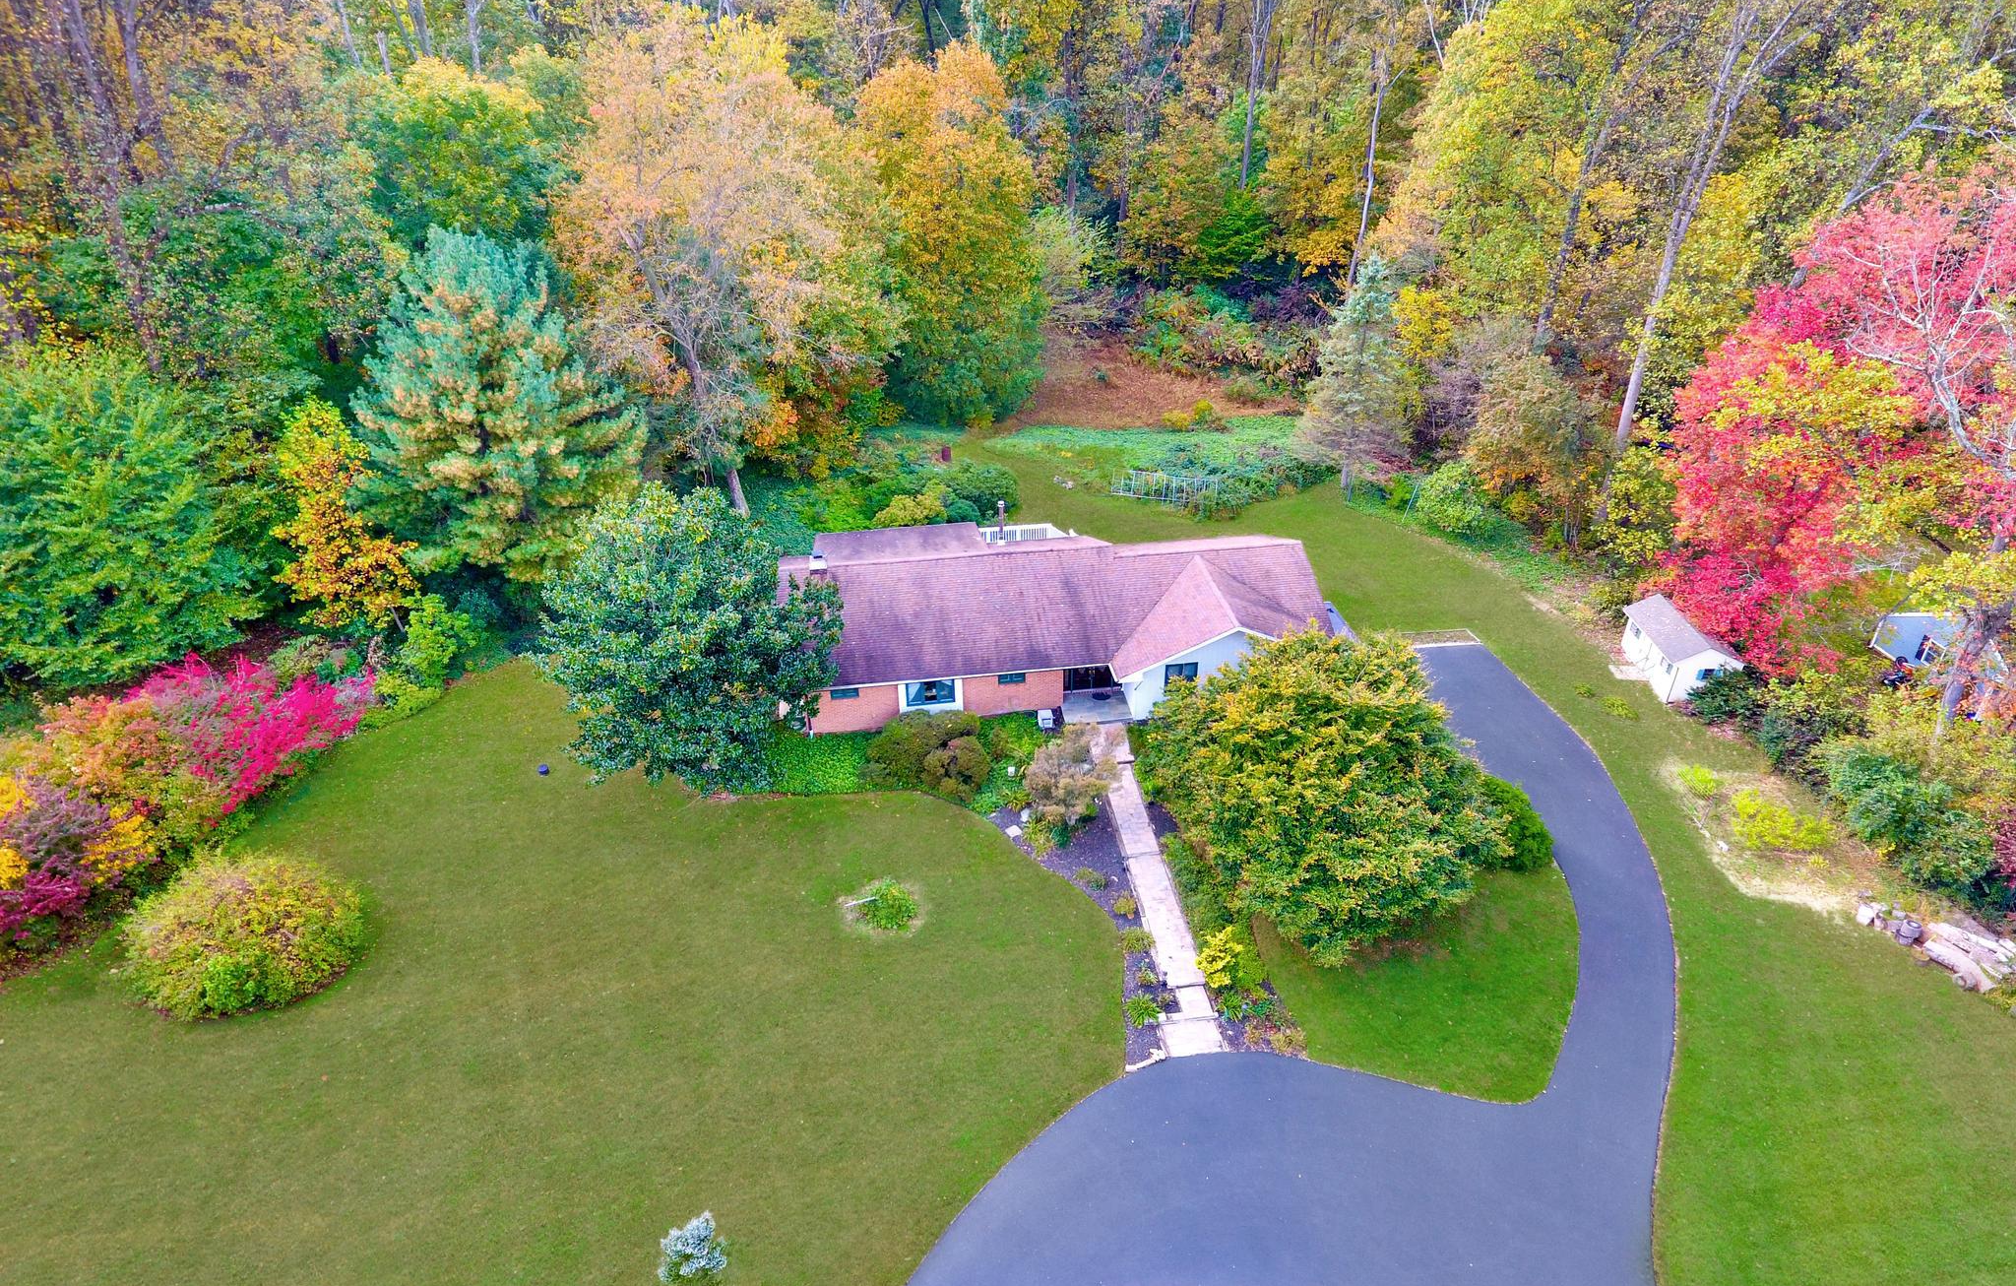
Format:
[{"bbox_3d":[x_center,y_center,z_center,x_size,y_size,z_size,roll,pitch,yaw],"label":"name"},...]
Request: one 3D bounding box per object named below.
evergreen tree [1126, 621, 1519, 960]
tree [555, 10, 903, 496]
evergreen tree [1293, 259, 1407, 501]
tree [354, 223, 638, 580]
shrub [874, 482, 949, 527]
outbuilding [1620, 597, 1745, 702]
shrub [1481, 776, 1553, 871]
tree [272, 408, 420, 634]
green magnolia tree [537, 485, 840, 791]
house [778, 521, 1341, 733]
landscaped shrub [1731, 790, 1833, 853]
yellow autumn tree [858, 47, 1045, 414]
[{"bbox_3d":[10.458,4.682,39.144,12.000,9.600,12.000,0,31,0],"label":"evergreen tree"},{"bbox_3d":[-14.960,-19.570,64.260,17.720,26.940,17.720,-1,31,0],"label":"tree"},{"bbox_3d":[20.530,-15.900,70.260,6.400,14.390,6.400,-1,31,0],"label":"evergreen tree"},{"bbox_3d":[-25.880,-11.550,60.210,13.410,18.850,13.410,-1,31,0],"label":"tree"},{"bbox_3d":[-5.541,-8.001,66.440,4.320,2.040,3.890,0,31,0],"label":"shrub"},{"bbox_3d":[32.510,0.220,56.550,3.080,2.890,5.160,0,31,0],"label":"outbuilding"},{"bbox_3d":[19.030,6.980,45.260,3.900,3.300,3.900,-1,31,0],"label":"shrub"},{"bbox_3d":[-32.820,-5.950,58.000,5.520,12.500,5.520,-1,31,0],"label":"tree"},{"bbox_3d":[-13.200,-0.280,49.100,12.100,12.000,12.100,-1,31,0],"label":"green magnolia tree"},{"bbox_3d":[1.678,-2.334,54.807,23.900,5.400,15.600,-5,31,-7],"label":"house"},{"bbox_3d":[29.039,6.589,43.681,3.360,1.670,2.850,0,31,0],"label":"landscaped shrub"},{"bbox_3d":[-3.710,-25.940,76.200,12.260,23.810,12.260,-1,31,0],"label":"yellow autumn tree"}]

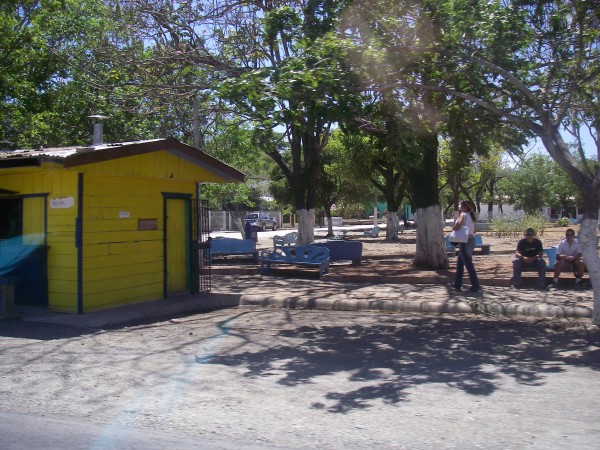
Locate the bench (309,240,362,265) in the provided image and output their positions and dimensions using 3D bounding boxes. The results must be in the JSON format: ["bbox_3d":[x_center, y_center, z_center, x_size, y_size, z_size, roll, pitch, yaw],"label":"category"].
[{"bbox_3d":[0.910,0.704,17.170,1.500,0.680,0.550,0,1,-17],"label":"bench"}]

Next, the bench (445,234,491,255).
[{"bbox_3d":[5.520,0.653,21.700,1.500,0.680,0.550,0,1,-20],"label":"bench"}]

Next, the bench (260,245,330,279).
[{"bbox_3d":[-0.100,0.840,15.000,1.500,0.700,0.550,1,1,31],"label":"bench"}]

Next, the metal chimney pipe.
[{"bbox_3d":[-3.670,-1.720,12.000,0.330,0.560,0.330,0,1,0],"label":"metal chimney pipe"}]

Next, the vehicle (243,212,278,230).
[{"bbox_3d":[-3.600,-0.300,61.500,1.750,1.720,4.350,0,1,21],"label":"vehicle"}]

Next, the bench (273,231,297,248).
[{"bbox_3d":[-0.200,0.624,24.200,1.500,0.700,0.550,0,1,2],"label":"bench"}]

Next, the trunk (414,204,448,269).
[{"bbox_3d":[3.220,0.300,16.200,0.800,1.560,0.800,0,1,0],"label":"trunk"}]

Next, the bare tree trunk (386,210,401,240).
[{"bbox_3d":[5.000,0.030,35.500,0.660,1.600,0.660,0,1,0],"label":"bare tree trunk"}]

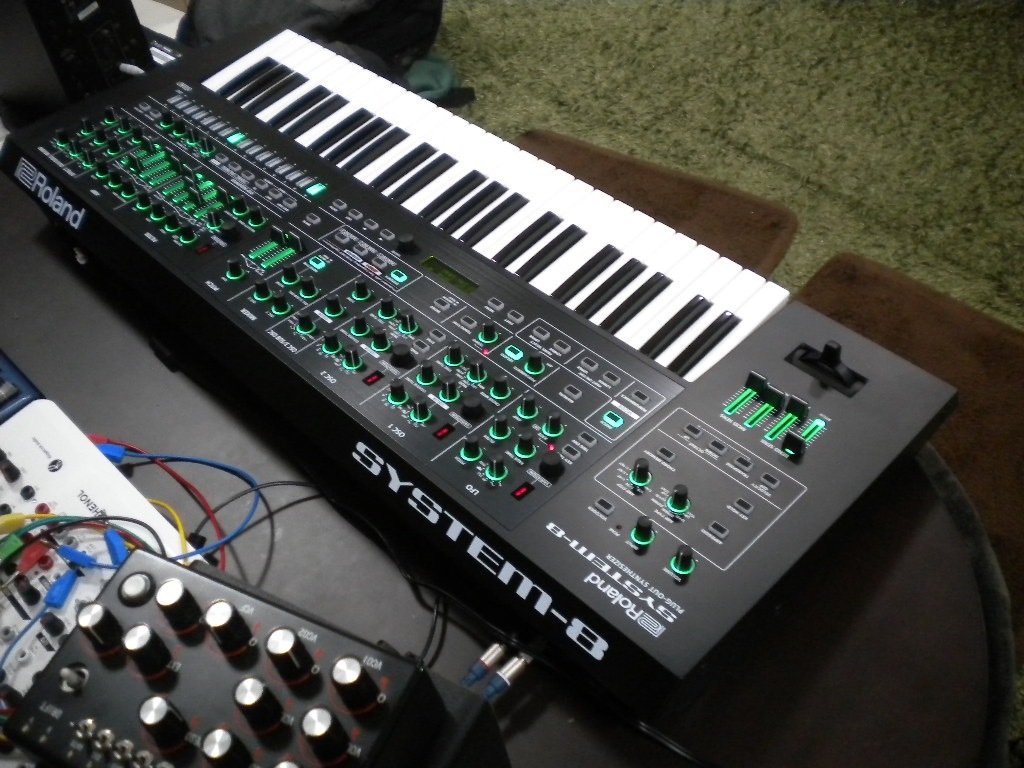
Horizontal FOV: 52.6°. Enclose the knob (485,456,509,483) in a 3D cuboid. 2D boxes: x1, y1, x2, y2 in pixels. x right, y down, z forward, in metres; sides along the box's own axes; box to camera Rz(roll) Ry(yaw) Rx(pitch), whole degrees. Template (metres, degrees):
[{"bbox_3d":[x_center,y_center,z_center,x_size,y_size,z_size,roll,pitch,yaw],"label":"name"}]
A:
[{"bbox_3d":[-0.010,0.056,0.710,0.015,0.015,0.015,0,45,0],"label":"knob"}]

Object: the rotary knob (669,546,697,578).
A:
[{"bbox_3d":[0.109,0.111,0.658,0.015,0.015,0.015,-1,45,1],"label":"rotary knob"}]

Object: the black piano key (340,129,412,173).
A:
[{"bbox_3d":[-0.131,-0.228,1.004,0.011,0.012,0.080,35,64,31],"label":"black piano key"}]

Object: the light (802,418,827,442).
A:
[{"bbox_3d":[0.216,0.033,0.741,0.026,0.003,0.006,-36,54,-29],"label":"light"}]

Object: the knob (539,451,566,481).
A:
[{"bbox_3d":[0.029,0.056,0.732,0.018,0.013,0.018,-1,45,1],"label":"knob"}]

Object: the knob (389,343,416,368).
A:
[{"bbox_3d":[-0.084,-0.023,0.798,0.019,0.011,0.019,-1,45,1],"label":"knob"}]

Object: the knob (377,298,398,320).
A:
[{"bbox_3d":[-0.101,-0.062,0.840,0.015,0.015,0.015,-1,45,1],"label":"knob"}]

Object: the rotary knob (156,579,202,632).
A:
[{"bbox_3d":[-0.185,0.123,0.577,0.019,0.025,0.019,-5,50,6],"label":"rotary knob"}]

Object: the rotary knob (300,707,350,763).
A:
[{"bbox_3d":[-0.093,0.176,0.517,0.019,0.025,0.019,-5,50,6],"label":"rotary knob"}]

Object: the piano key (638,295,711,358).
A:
[{"bbox_3d":[0.130,-0.046,0.815,0.011,0.012,0.080,35,64,31],"label":"piano key"}]

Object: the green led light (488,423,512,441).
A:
[{"bbox_3d":[-0.008,0.034,0.742,0.016,0.003,0.016,0,45,0],"label":"green led light"}]

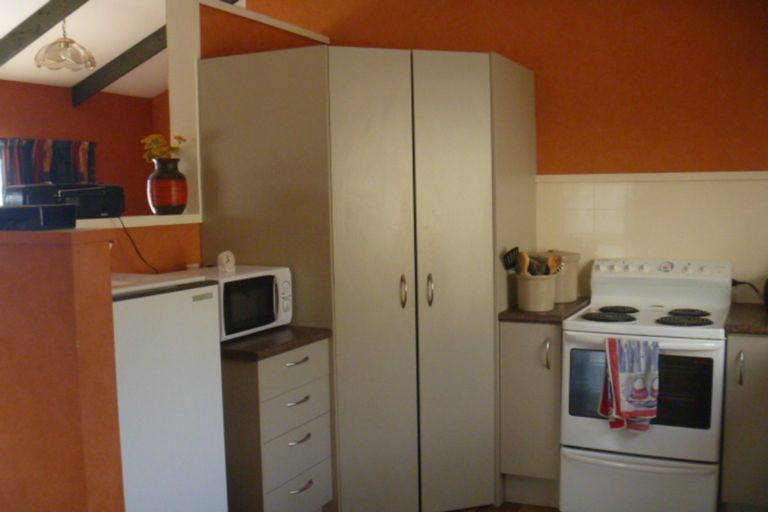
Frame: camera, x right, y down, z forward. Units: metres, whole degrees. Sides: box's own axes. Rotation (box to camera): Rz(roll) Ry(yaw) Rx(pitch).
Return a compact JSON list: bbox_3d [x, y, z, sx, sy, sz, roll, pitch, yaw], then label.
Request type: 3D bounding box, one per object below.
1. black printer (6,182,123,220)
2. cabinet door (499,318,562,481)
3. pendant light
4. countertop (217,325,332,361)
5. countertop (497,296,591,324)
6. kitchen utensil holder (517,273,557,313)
[{"bbox_3d":[-1.194,-0.198,2.791,0.217,0.135,0.355,2,6,28],"label":"black printer"},{"bbox_3d":[0.665,0.651,3.343,0.278,0.702,0.022,2,6,28],"label":"cabinet door"},{"bbox_3d":[-2.017,-1.339,4.728,0.379,0.320,0.379,2,6,28],"label":"pendant light"},{"bbox_3d":[-0.607,0.337,3.050,0.591,0.037,0.488,2,6,28],"label":"countertop"},{"bbox_3d":[0.774,0.262,3.531,0.284,0.035,0.563,2,6,28],"label":"countertop"},{"bbox_3d":[0.718,0.166,3.503,0.184,0.162,0.184,2,6,28],"label":"kitchen utensil holder"}]

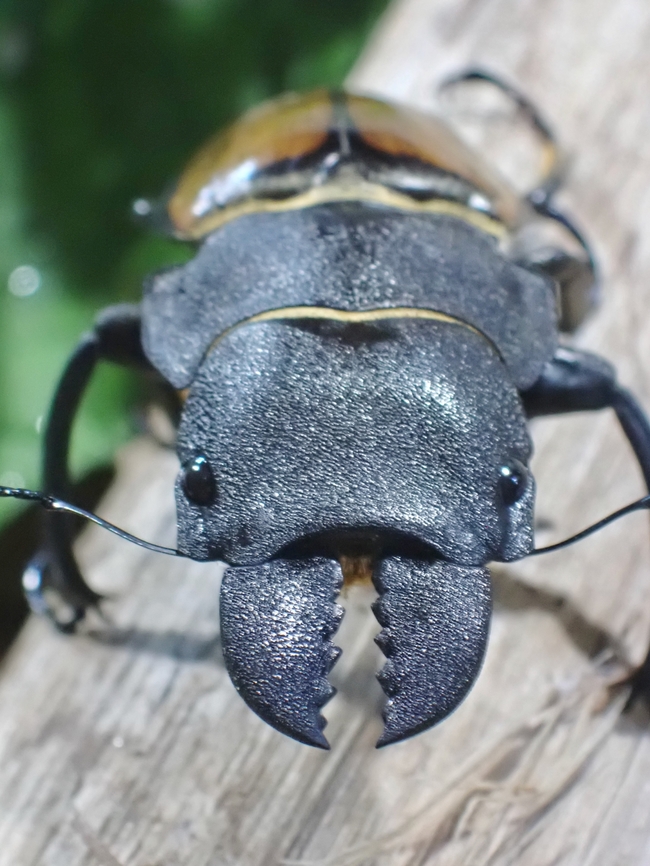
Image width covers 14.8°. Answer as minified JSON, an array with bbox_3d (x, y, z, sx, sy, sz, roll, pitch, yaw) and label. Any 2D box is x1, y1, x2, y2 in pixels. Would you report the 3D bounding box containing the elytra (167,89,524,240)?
[{"bbox_3d":[0.001,-0.015,0.136,0.019,0.008,0.025,0,27,0],"label":"elytra"}]

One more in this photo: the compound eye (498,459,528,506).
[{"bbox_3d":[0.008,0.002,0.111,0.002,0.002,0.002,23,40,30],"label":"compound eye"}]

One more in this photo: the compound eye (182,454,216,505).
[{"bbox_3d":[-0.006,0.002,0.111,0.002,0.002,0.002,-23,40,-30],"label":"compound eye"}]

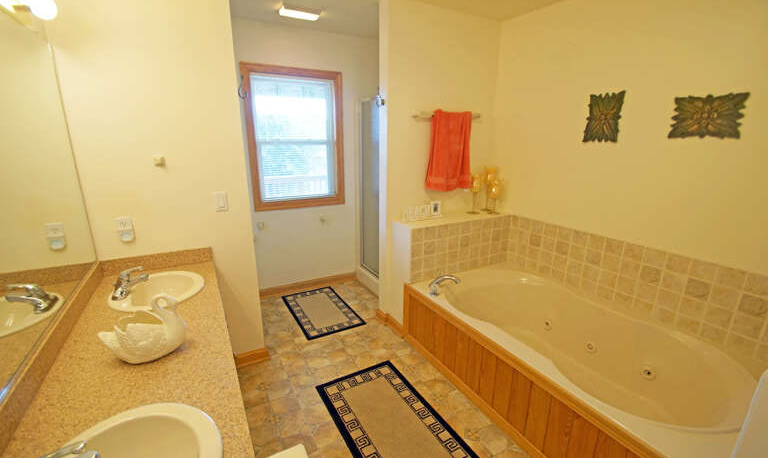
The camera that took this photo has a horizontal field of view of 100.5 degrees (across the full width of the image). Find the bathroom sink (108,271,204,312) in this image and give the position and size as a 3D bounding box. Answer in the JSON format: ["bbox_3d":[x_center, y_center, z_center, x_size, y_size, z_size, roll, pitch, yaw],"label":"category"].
[{"bbox_3d":[-1.124,0.373,1.622,0.400,0.160,0.470,-8,18,-30],"label":"bathroom sink"}]

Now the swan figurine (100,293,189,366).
[{"bbox_3d":[-0.854,0.343,1.133,0.255,0.200,0.140,-8,18,-30],"label":"swan figurine"}]

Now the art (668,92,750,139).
[{"bbox_3d":[1.741,-0.604,1.727,0.025,0.227,0.305,-8,18,-30],"label":"art"}]

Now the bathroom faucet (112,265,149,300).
[{"bbox_3d":[-1.229,0.251,1.552,0.140,0.118,0.155,-8,18,-30],"label":"bathroom faucet"}]

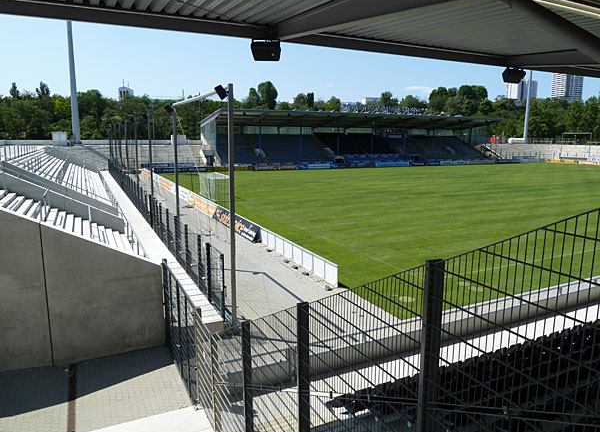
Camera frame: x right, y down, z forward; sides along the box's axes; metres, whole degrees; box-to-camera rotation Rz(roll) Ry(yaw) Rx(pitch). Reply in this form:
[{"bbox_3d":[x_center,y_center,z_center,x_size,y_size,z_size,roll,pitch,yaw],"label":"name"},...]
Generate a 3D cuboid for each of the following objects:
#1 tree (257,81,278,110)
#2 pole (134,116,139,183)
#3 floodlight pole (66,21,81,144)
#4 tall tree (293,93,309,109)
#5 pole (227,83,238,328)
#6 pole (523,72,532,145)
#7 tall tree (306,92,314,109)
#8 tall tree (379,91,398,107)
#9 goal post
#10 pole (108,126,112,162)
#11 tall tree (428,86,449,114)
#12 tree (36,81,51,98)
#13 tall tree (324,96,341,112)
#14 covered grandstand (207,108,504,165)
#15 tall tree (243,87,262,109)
[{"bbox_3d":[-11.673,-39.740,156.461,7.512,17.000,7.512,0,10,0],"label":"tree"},{"bbox_3d":[-15.196,-5.032,40.672,0.180,8.500,0.180,-5,11,-26],"label":"pole"},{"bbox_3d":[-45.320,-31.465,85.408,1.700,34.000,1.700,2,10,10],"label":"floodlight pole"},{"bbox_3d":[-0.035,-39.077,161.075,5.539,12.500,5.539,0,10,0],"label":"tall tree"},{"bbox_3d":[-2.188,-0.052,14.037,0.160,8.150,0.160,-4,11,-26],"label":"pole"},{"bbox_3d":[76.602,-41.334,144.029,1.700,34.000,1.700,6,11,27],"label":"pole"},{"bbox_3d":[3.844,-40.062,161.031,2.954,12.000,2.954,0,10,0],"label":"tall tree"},{"bbox_3d":[32.696,-37.698,161.813,8.000,17.000,8.000,-5,11,-26],"label":"tall tree"},{"bbox_3d":[-9.910,-3.443,49.768,2.200,2.480,7.500,-4,11,-26],"label":"goal post"},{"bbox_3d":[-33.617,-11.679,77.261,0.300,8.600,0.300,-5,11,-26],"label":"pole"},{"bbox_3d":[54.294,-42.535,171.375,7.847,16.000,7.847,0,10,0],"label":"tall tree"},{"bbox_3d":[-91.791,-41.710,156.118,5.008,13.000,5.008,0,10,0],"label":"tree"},{"bbox_3d":[11.845,-36.216,159.950,7.000,16.000,7.000,-5,11,-26],"label":"tall tree"},{"bbox_3d":[16.967,-20.102,115.628,82.500,12.400,19.000,-5,11,-26],"label":"covered grandstand"},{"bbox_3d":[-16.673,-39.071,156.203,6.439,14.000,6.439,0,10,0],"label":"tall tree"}]

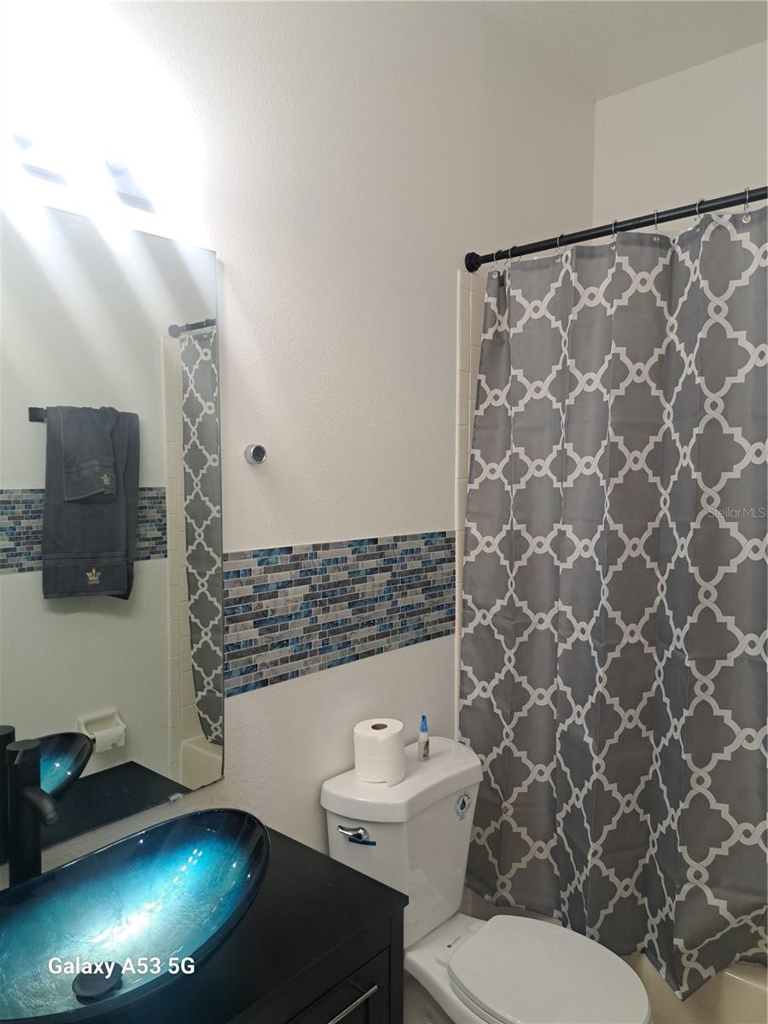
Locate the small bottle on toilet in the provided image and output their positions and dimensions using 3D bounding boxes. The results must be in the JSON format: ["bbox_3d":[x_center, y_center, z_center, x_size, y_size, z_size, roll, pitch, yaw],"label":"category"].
[{"bbox_3d":[0.099,0.551,1.734,0.026,0.110,0.026,0,3,0],"label":"small bottle on toilet"}]

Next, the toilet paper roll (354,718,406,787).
[{"bbox_3d":[-0.009,0.556,1.656,0.115,0.109,0.115,0,3,0],"label":"toilet paper roll"}]

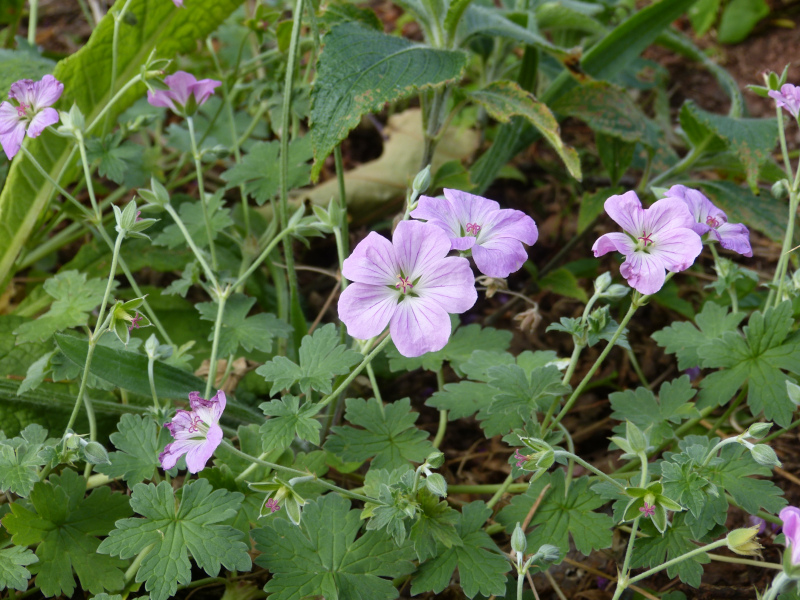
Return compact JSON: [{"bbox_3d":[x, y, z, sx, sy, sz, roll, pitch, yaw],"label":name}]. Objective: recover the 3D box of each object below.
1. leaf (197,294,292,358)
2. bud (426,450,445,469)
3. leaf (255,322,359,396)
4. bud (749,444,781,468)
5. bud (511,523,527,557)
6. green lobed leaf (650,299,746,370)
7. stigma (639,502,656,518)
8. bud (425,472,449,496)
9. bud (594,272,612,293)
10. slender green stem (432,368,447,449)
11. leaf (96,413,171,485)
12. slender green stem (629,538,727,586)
[{"bbox_3d":[-0.056,0.009,0.570,0.033,0.008,0.027,-4,40,-4],"label":"leaf"},{"bbox_3d":[0.011,0.047,0.470,0.006,0.004,0.004,-35,0,0],"label":"bud"},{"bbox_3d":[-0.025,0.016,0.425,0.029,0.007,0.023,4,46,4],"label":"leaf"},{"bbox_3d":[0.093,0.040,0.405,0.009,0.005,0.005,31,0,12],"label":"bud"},{"bbox_3d":[0.034,0.069,0.460,0.004,0.010,0.004,-3,11,0],"label":"bud"},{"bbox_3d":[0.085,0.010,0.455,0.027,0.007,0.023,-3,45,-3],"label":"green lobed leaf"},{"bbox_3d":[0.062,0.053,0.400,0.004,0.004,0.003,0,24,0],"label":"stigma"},{"bbox_3d":[0.011,0.055,0.475,0.005,0.009,0.005,-38,-8,0],"label":"bud"},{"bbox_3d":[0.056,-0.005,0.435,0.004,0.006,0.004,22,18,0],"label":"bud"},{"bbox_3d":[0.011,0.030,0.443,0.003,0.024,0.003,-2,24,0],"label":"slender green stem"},{"bbox_3d":[-0.085,0.048,0.510,0.026,0.006,0.026,-16,53,-5],"label":"leaf"},{"bbox_3d":[0.081,0.076,0.463,0.032,0.002,0.002,-24,0,9],"label":"slender green stem"}]

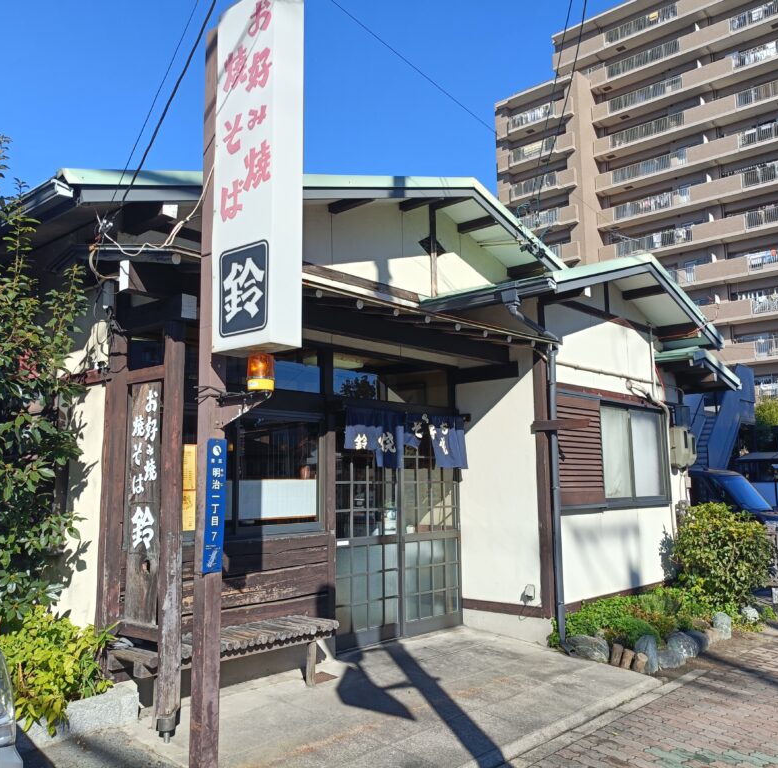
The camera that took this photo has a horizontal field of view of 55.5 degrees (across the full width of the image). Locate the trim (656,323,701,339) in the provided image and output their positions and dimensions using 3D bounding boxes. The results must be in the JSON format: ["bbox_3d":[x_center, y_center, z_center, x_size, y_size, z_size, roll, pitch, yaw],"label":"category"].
[{"bbox_3d":[3.577,-0.663,9.139,0.507,0.130,0.100,-8,-11,42],"label":"trim"}]

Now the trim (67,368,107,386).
[{"bbox_3d":[-2.183,-0.033,5.331,0.660,0.085,0.040,-8,-11,42],"label":"trim"}]

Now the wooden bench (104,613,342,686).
[{"bbox_3d":[-1.030,1.820,4.774,0.451,0.414,1.542,-7,-11,41],"label":"wooden bench"}]

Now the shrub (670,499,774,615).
[{"bbox_3d":[3.792,1.955,8.386,1.040,1.150,1.100,-7,-10,43],"label":"shrub"}]

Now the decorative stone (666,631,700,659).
[{"bbox_3d":[2.649,2.356,6.662,0.280,0.230,0.270,-7,-10,43],"label":"decorative stone"}]

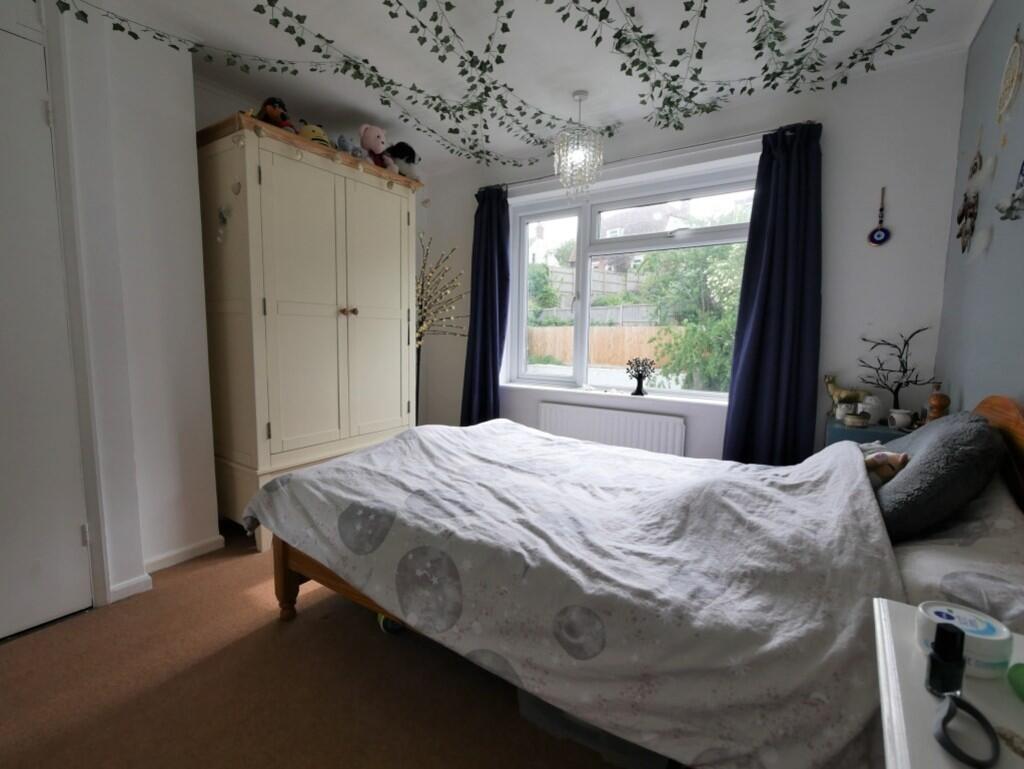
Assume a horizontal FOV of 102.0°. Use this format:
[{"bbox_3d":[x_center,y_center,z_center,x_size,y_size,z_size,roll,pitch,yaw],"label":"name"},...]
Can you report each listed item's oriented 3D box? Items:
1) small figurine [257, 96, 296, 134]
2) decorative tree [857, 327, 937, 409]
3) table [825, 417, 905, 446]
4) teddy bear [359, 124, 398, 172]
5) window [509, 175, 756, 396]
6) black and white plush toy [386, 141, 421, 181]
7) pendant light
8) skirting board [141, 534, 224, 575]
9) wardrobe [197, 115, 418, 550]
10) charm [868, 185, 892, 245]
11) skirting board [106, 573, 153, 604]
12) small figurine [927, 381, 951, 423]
[{"bbox_3d":[-1.121,-1.280,1.978,0.140,0.180,0.140,4,6,25],"label":"small figurine"},{"bbox_3d":[1.531,-0.067,1.650,0.225,0.325,0.160,5,7,31],"label":"decorative tree"},{"bbox_3d":[1.496,0.518,1.743,0.349,0.723,0.360,5,7,31],"label":"table"},{"bbox_3d":[-0.786,-1.379,2.445,0.160,0.270,0.180,4,6,25],"label":"teddy bear"},{"bbox_3d":[0.663,-0.564,2.549,1.571,1.228,0.090,5,7,31],"label":"window"},{"bbox_3d":[-0.679,-1.384,2.598,0.190,0.250,0.150,1,6,2],"label":"black and white plush toy"},{"bbox_3d":[0.332,-1.205,2.073,0.248,0.470,0.248,1,6,0],"label":"pendant light"},{"bbox_3d":[-1.496,0.778,1.905,0.020,0.058,0.296,5,7,34],"label":"skirting board"},{"bbox_3d":[-1.124,-0.239,2.442,0.580,1.986,1.032,5,7,35],"label":"wardrobe"},{"bbox_3d":[1.598,-0.724,1.793,0.076,0.248,0.018,5,7,31],"label":"charm"},{"bbox_3d":[-1.503,0.804,1.634,0.020,0.060,0.125,5,7,34],"label":"skirting board"},{"bbox_3d":[1.721,0.079,1.673,0.060,0.170,0.058,7,8,43],"label":"small figurine"}]

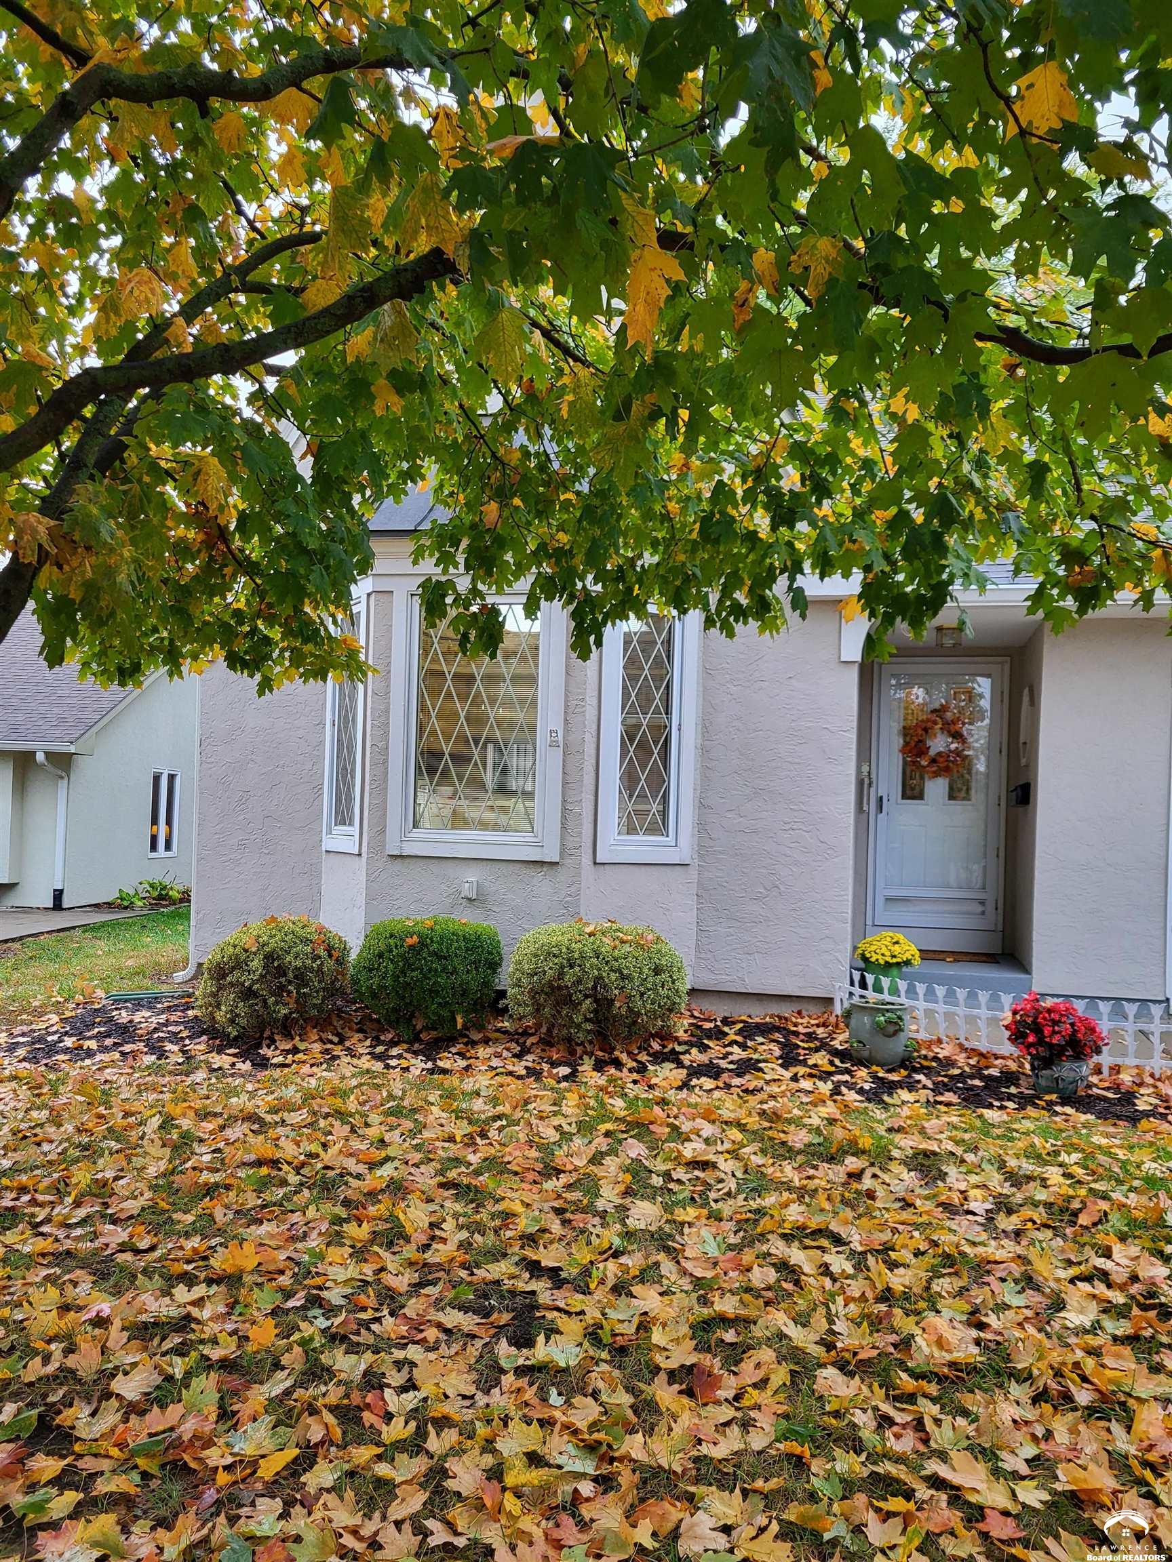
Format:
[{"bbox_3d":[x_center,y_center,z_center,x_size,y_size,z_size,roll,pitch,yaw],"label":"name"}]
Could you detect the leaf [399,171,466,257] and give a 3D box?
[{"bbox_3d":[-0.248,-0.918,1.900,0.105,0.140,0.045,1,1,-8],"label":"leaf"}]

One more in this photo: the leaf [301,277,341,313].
[{"bbox_3d":[-0.583,-1.067,2.600,0.100,0.110,0.030,2,0,-6],"label":"leaf"}]

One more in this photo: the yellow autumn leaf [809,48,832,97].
[{"bbox_3d":[0.420,-1.268,2.100,0.060,0.100,0.040,2,1,10],"label":"yellow autumn leaf"}]

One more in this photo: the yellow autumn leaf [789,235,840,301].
[{"bbox_3d":[0.410,-0.918,2.100,0.100,0.120,0.040,2,0,0],"label":"yellow autumn leaf"}]

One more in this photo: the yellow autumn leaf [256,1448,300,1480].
[{"bbox_3d":[-0.690,1.523,2.620,0.110,0.030,0.060,2,-1,-37],"label":"yellow autumn leaf"}]

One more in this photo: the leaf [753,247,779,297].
[{"bbox_3d":[0.322,-0.910,2.100,0.060,0.090,0.030,2,0,-11],"label":"leaf"}]

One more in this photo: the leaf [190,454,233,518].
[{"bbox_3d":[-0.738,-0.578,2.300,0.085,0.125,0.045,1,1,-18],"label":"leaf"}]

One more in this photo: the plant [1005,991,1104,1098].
[{"bbox_3d":[2.552,1.417,6.380,0.550,0.550,0.520,1,1,8],"label":"plant"}]

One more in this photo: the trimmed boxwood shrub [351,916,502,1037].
[{"bbox_3d":[-1.014,1.227,7.500,0.940,0.720,0.920,1,1,8],"label":"trimmed boxwood shrub"}]

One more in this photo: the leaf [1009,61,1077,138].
[{"bbox_3d":[0.721,-1.069,1.850,0.112,0.135,0.030,2,0,17],"label":"leaf"}]

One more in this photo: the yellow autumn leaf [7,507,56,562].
[{"bbox_3d":[-1.130,-0.503,2.400,0.105,0.115,0.050,1,1,-25],"label":"yellow autumn leaf"}]

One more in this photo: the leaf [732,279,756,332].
[{"bbox_3d":[0.283,-0.851,2.100,0.055,0.100,0.045,1,1,7],"label":"leaf"}]

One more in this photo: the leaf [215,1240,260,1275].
[{"bbox_3d":[-1.099,1.499,3.700,0.140,0.050,0.120,2,0,0],"label":"leaf"}]

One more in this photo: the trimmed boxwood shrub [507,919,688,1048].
[{"bbox_3d":[0.073,1.245,7.350,1.090,0.750,1.000,1,1,8],"label":"trimmed boxwood shrub"}]

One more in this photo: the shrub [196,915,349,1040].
[{"bbox_3d":[-1.980,1.208,7.450,0.960,0.720,0.920,1,1,8],"label":"shrub"}]

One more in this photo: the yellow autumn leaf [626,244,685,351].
[{"bbox_3d":[0.090,-0.617,1.500,0.080,0.140,0.035,2,0,0],"label":"yellow autumn leaf"}]

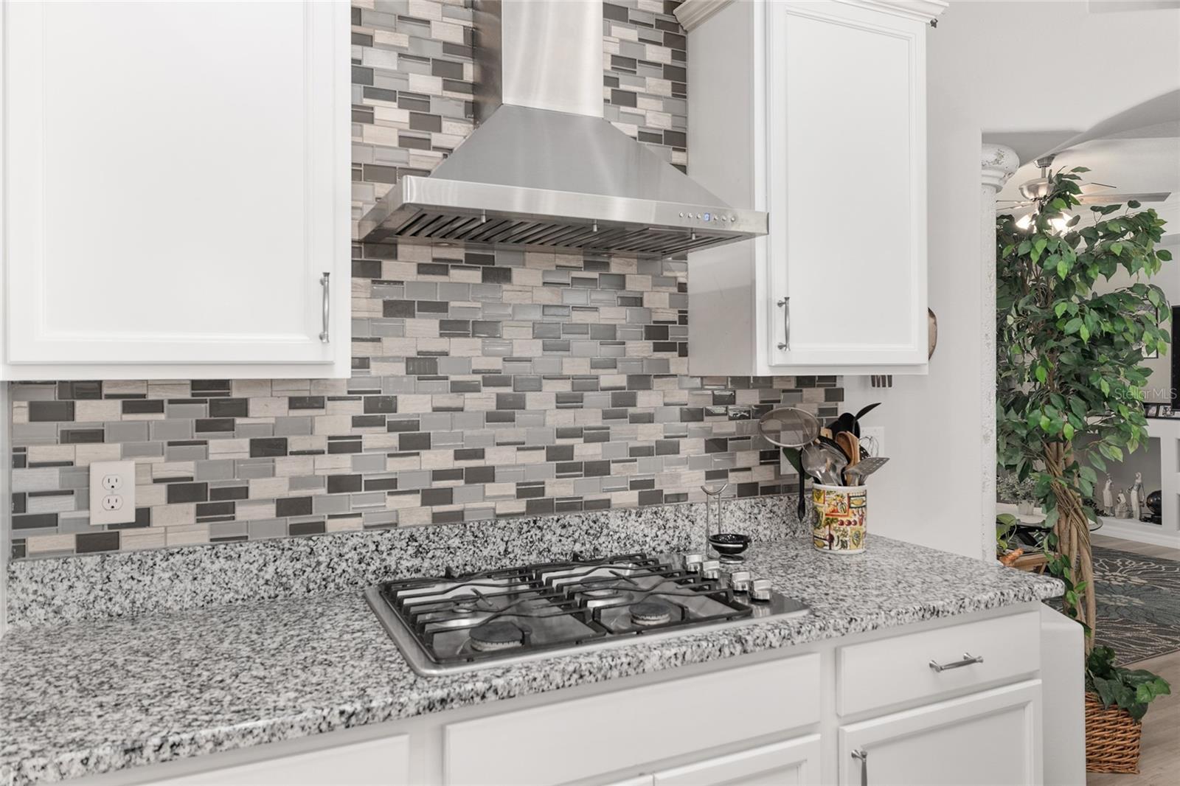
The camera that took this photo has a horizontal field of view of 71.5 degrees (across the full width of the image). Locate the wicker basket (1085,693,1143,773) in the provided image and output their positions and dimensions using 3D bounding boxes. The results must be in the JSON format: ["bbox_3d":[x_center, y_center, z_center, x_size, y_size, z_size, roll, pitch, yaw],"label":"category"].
[{"bbox_3d":[1.737,1.157,2.941,0.290,0.270,0.290,0,1,4],"label":"wicker basket"}]

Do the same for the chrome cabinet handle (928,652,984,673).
[{"bbox_3d":[0.735,0.542,1.644,0.122,0.016,0.033,-1,1,-25],"label":"chrome cabinet handle"}]

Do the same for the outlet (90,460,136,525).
[{"bbox_3d":[-0.906,0.190,1.557,0.071,0.116,0.007,-1,1,-25],"label":"outlet"}]

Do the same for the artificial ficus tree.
[{"bbox_3d":[1.680,0.143,2.930,0.800,1.900,0.780,-1,1,-25],"label":"artificial ficus tree"}]

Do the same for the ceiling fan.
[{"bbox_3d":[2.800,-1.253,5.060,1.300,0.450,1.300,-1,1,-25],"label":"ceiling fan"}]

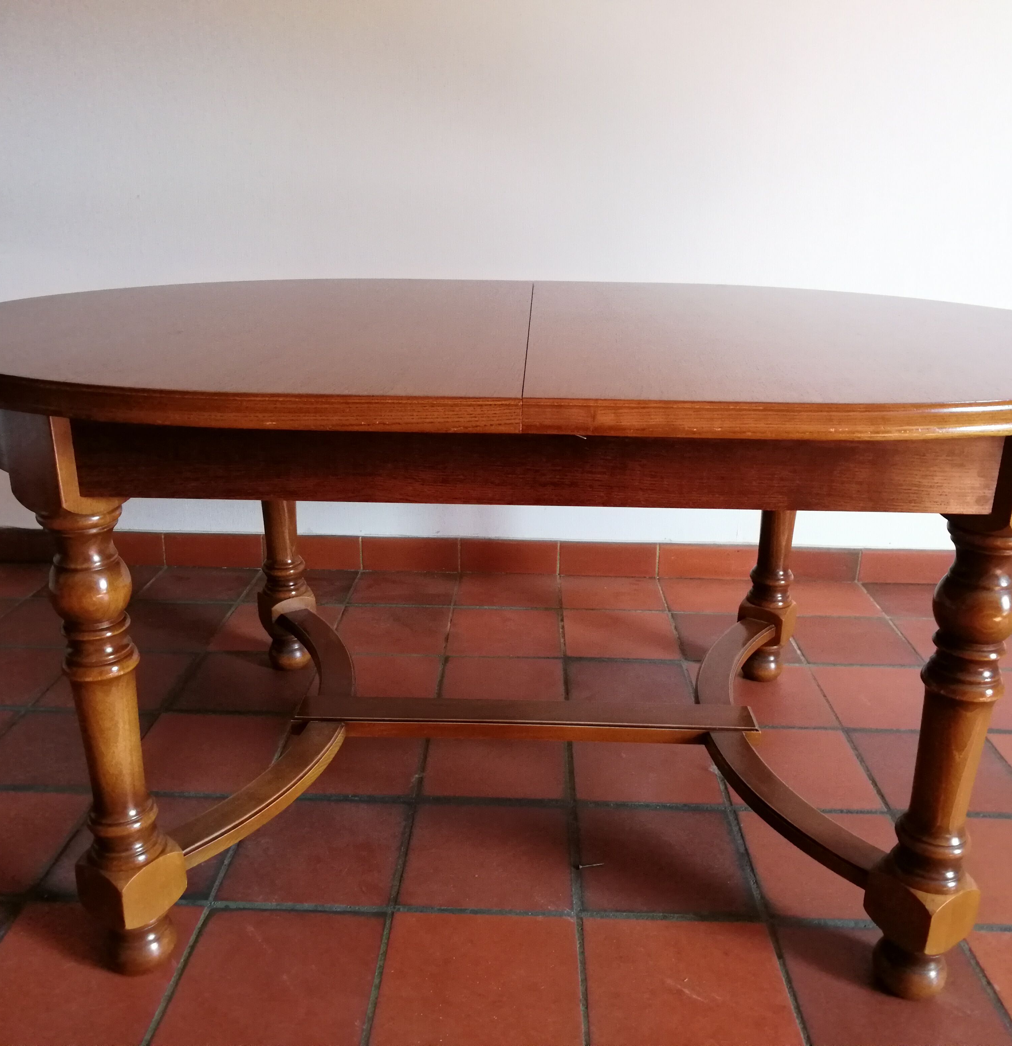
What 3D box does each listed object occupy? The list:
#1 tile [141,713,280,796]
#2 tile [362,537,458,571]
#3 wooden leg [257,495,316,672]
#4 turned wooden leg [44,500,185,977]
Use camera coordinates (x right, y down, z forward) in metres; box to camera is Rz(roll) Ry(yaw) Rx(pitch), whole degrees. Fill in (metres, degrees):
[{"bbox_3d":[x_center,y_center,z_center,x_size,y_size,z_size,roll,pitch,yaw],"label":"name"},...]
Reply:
[{"bbox_3d":[-0.525,0.407,1.699,0.242,0.015,0.240,1,19,1],"label":"tile"},{"bbox_3d":[-0.243,0.082,2.486,0.247,0.092,0.015,1,19,1],"label":"tile"},{"bbox_3d":[-0.441,0.001,1.912,0.100,0.602,0.100,-10,21,-28],"label":"wooden leg"},{"bbox_3d":[-0.454,0.269,1.129,0.100,0.602,0.100,13,22,31],"label":"turned wooden leg"}]

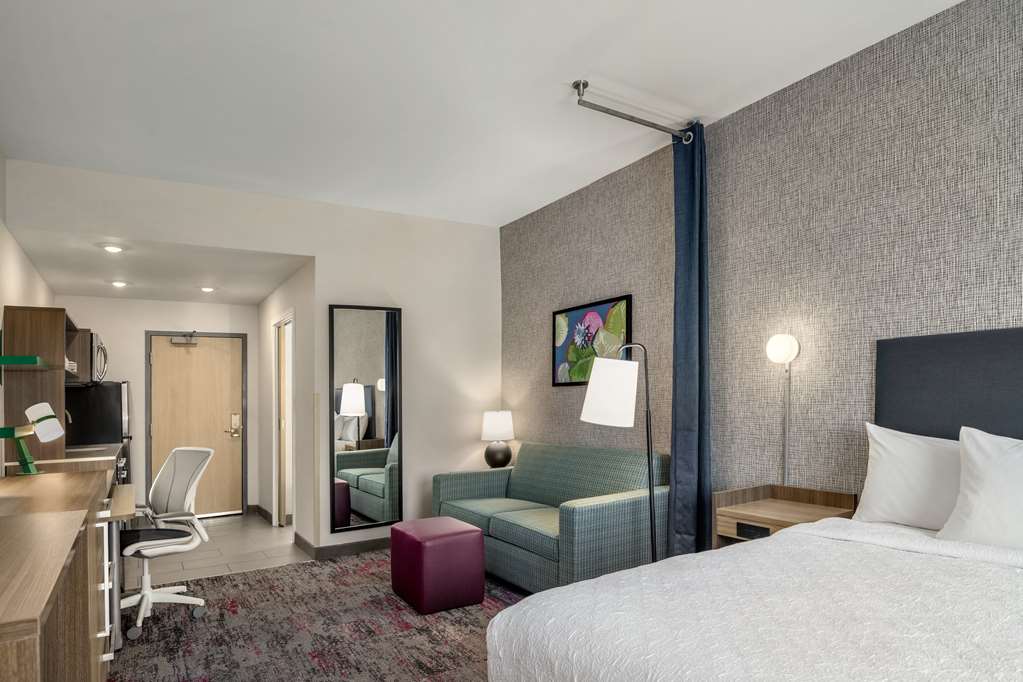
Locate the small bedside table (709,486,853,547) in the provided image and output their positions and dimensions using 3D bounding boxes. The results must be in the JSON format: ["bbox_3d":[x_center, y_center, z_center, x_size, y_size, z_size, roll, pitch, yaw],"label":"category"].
[{"bbox_3d":[1.370,1.146,2.847,0.450,0.760,0.490,1,-3,-33],"label":"small bedside table"}]

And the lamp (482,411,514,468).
[{"bbox_3d":[-0.119,0.917,5.263,0.300,0.540,0.300,-1,-3,0],"label":"lamp"}]

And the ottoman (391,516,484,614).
[{"bbox_3d":[-0.471,1.432,3.667,0.425,0.445,0.460,1,-3,-35],"label":"ottoman"}]

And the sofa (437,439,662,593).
[{"bbox_3d":[0.197,1.258,4.286,0.830,0.875,1.900,1,-3,-33],"label":"sofa"}]

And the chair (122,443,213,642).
[{"bbox_3d":[-2.179,1.188,3.482,0.640,0.990,0.620,-3,-3,30],"label":"chair"}]

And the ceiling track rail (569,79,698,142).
[{"bbox_3d":[0.722,-1.290,3.253,0.950,0.115,0.080,1,-3,-33],"label":"ceiling track rail"}]

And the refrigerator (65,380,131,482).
[{"bbox_3d":[-4.131,1.185,5.614,0.640,1.510,0.600,1,-3,-33],"label":"refrigerator"}]

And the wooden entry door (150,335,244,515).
[{"bbox_3d":[-3.547,0.984,6.448,0.905,2.030,0.050,1,-3,-33],"label":"wooden entry door"}]

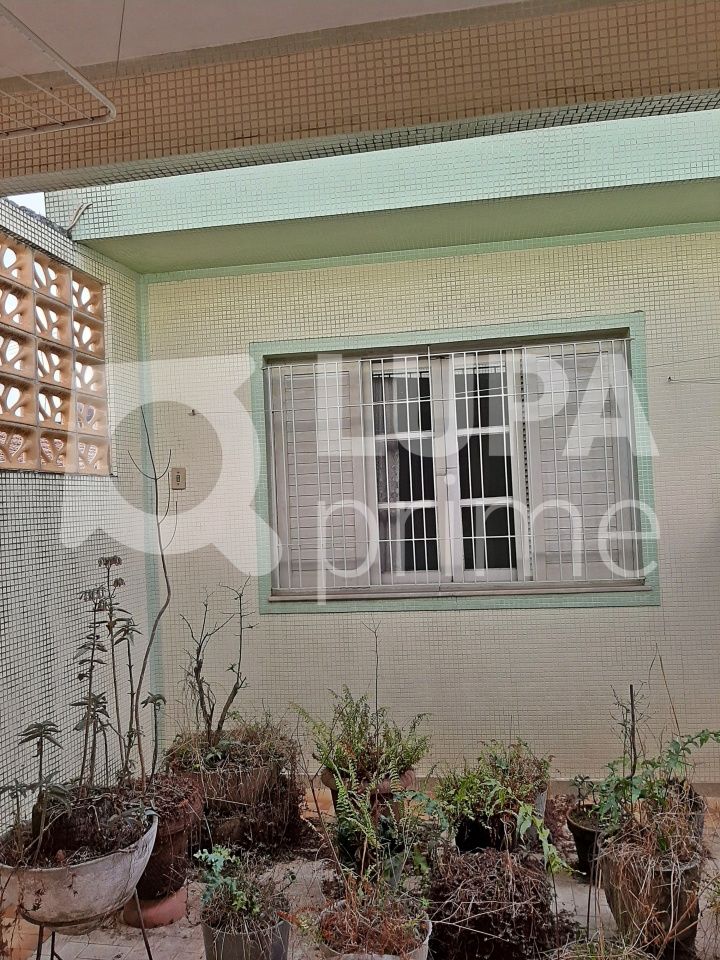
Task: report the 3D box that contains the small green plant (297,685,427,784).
[{"bbox_3d":[0.014,1.031,3.080,0.530,0.350,0.460,-3,-2,8],"label":"small green plant"}]

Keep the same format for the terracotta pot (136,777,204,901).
[{"bbox_3d":[-0.764,1.341,2.770,0.390,0.320,0.390,-3,-2,0],"label":"terracotta pot"}]

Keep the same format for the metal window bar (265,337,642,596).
[{"bbox_3d":[0.435,-0.056,3.780,1.862,1.186,0.050,-2,-2,9],"label":"metal window bar"}]

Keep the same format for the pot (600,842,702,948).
[{"bbox_3d":[0.980,1.366,2.500,0.338,0.280,0.338,-3,-2,8],"label":"pot"}]

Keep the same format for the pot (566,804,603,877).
[{"bbox_3d":[0.931,1.410,2.900,0.256,0.220,0.256,-3,-2,8],"label":"pot"}]

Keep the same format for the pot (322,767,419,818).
[{"bbox_3d":[0.039,1.370,3.080,0.390,0.350,0.390,-3,-2,0],"label":"pot"}]

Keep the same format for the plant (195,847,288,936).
[{"bbox_3d":[-0.353,1.212,2.250,0.280,0.190,0.270,-3,-2,8],"label":"plant"}]

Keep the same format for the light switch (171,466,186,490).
[{"bbox_3d":[-0.967,-0.008,3.985,0.079,0.115,0.014,-2,-2,9],"label":"light switch"}]

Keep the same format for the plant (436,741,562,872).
[{"bbox_3d":[0.563,1.260,3.000,0.500,0.400,0.450,-3,-2,8],"label":"plant"}]

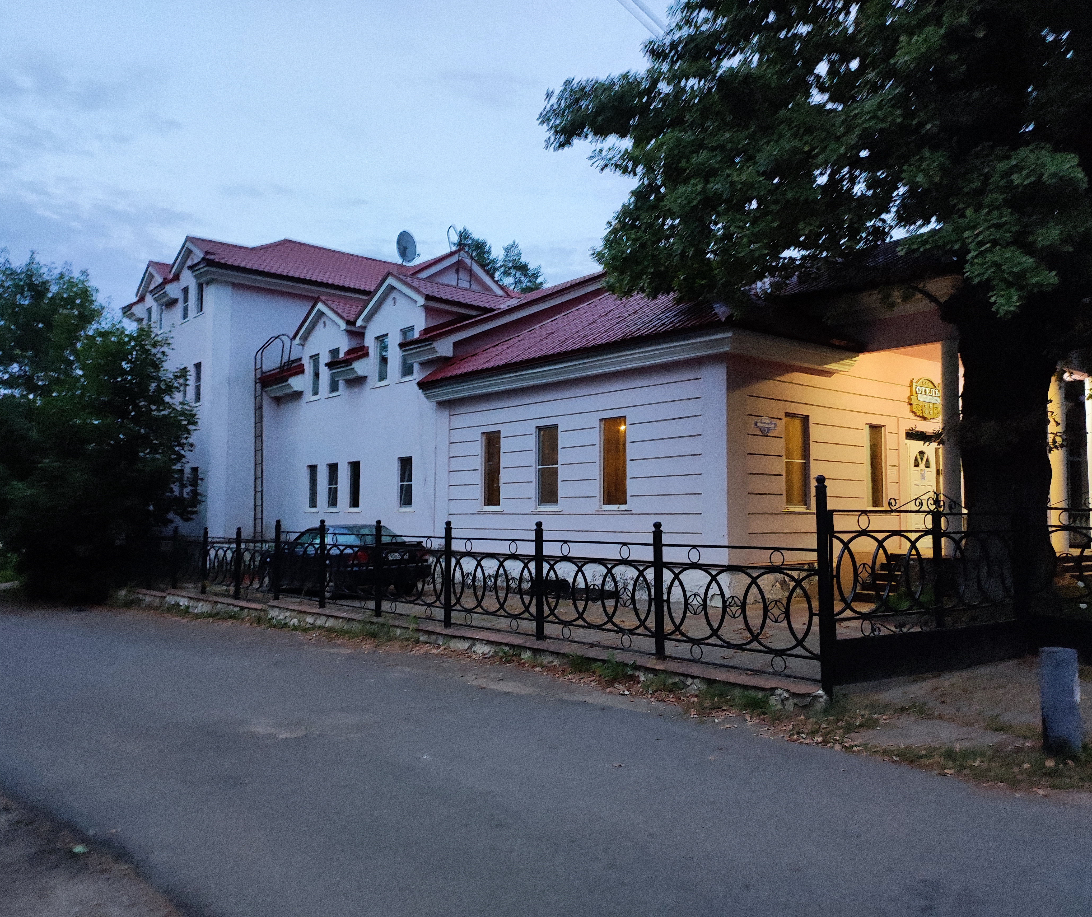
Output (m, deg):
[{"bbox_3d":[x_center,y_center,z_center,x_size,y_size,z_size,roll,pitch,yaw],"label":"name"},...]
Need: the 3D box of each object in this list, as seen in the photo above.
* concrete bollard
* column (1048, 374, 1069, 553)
[{"bbox_3d":[3.345,1.575,5.750,0.220,0.660,0.220,4,-5,-40],"label":"concrete bollard"},{"bbox_3d":[9.830,0.075,16.950,0.285,3.440,0.285,4,-5,-40],"label":"column"}]

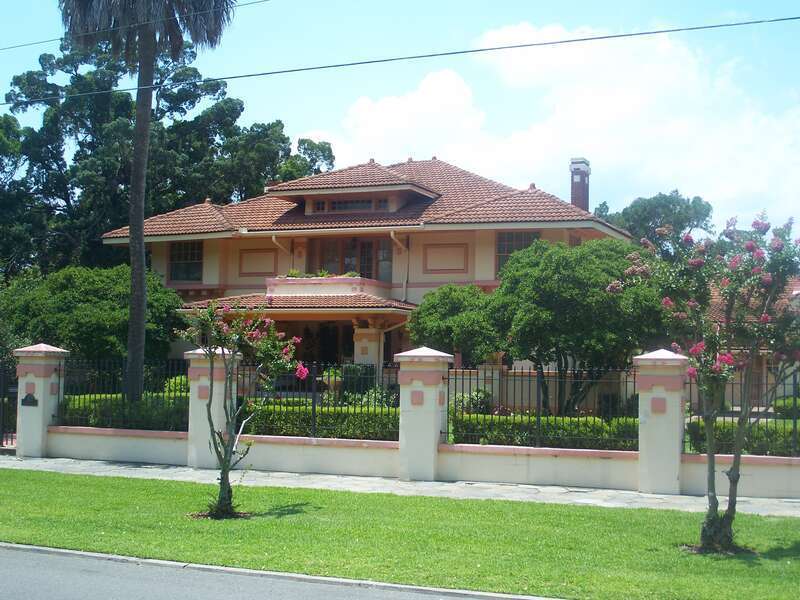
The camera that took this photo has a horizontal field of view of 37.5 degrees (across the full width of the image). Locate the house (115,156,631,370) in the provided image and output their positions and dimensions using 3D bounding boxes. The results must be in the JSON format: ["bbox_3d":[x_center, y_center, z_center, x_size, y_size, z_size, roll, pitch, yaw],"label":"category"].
[{"bbox_3d":[-1.331,-1.078,48.963,20.740,10.672,16.400,0,-3,22],"label":"house"}]

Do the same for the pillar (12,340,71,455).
[{"bbox_3d":[-5.768,1.613,18.964,0.625,1.830,0.625,0,-3,22],"label":"pillar"}]

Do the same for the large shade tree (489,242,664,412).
[{"bbox_3d":[5.352,0.876,35.454,5.200,5.476,5.000,0,-3,9],"label":"large shade tree"}]

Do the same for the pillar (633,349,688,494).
[{"bbox_3d":[3.390,1.554,15.178,0.625,1.830,0.625,0,-3,22],"label":"pillar"}]

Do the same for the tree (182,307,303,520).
[{"bbox_3d":[-1.676,1.125,12.438,1.300,2.222,1.200,1,-3,-8],"label":"tree"}]

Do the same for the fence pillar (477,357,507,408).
[{"bbox_3d":[3.117,2.917,39.289,0.740,1.650,0.740,0,-3,22],"label":"fence pillar"}]

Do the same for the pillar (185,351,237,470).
[{"bbox_3d":[-2.804,1.598,17.738,0.625,1.830,0.625,0,-3,22],"label":"pillar"}]

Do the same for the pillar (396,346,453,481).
[{"bbox_3d":[0.337,1.573,16.440,0.625,1.830,0.625,0,-3,22],"label":"pillar"}]

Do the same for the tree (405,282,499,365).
[{"bbox_3d":[1.682,1.575,36.930,2.900,4.132,2.800,1,-3,3],"label":"tree"}]

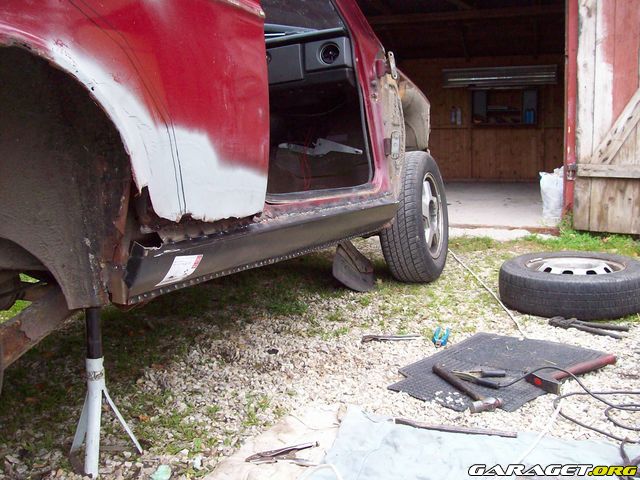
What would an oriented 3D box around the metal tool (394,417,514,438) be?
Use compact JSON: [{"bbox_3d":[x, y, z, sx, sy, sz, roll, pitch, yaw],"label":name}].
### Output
[{"bbox_3d":[0.293,0.407,1.445,0.259,0.014,0.024,2,9,17],"label":"metal tool"}]

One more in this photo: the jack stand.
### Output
[{"bbox_3d":[-0.433,0.281,1.285,0.150,0.321,0.125,0,8,0],"label":"jack stand"}]

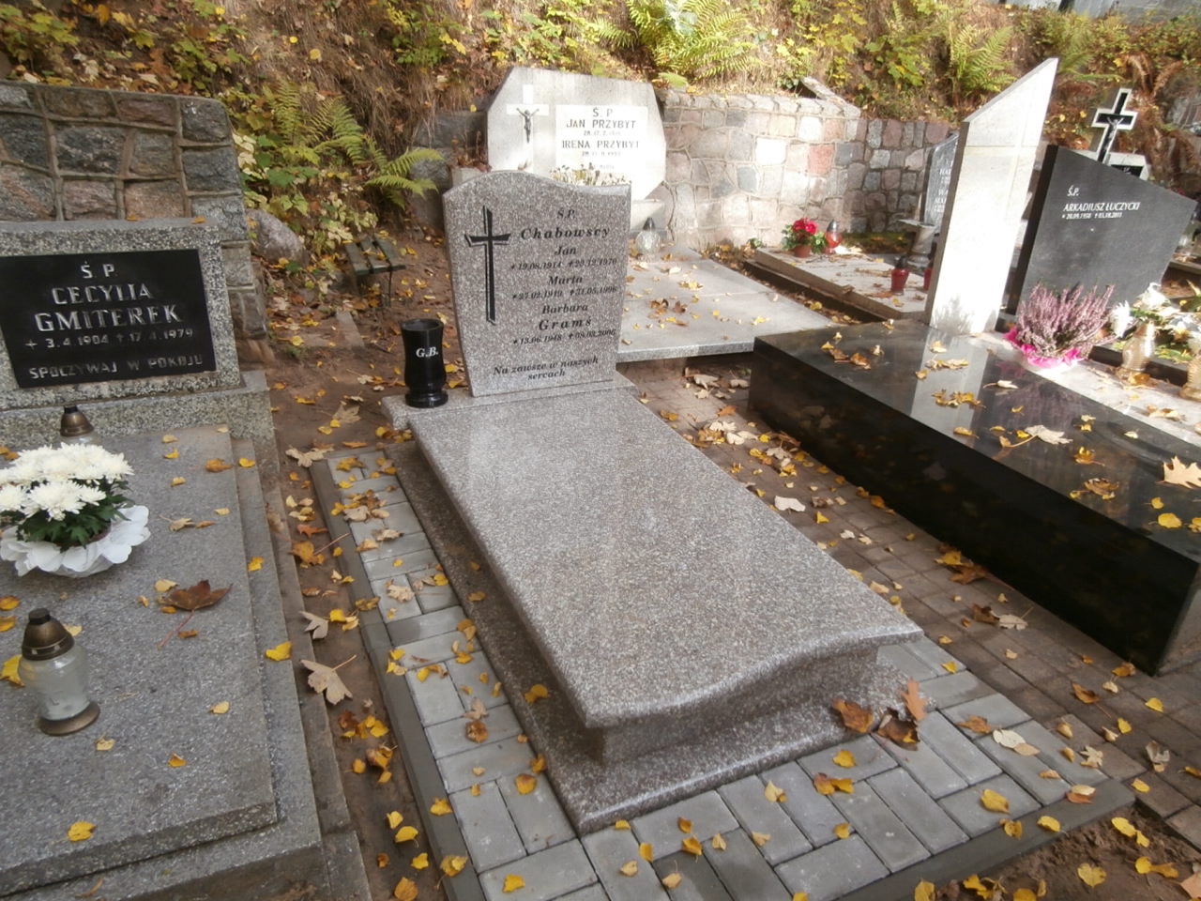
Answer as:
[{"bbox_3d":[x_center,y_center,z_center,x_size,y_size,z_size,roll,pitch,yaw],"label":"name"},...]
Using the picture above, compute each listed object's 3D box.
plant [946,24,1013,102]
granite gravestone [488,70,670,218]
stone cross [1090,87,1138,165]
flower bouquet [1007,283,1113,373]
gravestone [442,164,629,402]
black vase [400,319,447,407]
[{"bbox_3d":[3.418,-3.486,7.500,0.570,0.680,0.520,15,28,24],"label":"plant"},{"bbox_3d":[-0.141,-2.043,5.464,1.230,0.850,0.110,-7,27,-18],"label":"granite gravestone"},{"bbox_3d":[4.237,-2.647,6.900,0.300,0.630,0.075,18,30,30],"label":"stone cross"},{"bbox_3d":[1.789,-0.490,3.221,0.380,0.290,0.340,18,29,29],"label":"flower bouquet"},{"bbox_3d":[-0.216,-0.578,2.902,0.660,0.755,0.070,-9,28,-23],"label":"gravestone"},{"bbox_3d":[-0.599,-0.299,2.846,0.145,0.270,0.145,-9,28,-23],"label":"black vase"}]

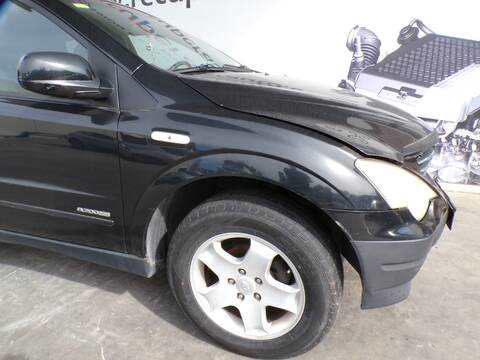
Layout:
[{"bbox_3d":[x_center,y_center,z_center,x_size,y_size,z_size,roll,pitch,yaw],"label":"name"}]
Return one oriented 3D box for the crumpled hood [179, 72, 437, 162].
[{"bbox_3d":[0.485,-0.442,1.889,1.140,0.300,1.500,6,19,16],"label":"crumpled hood"}]

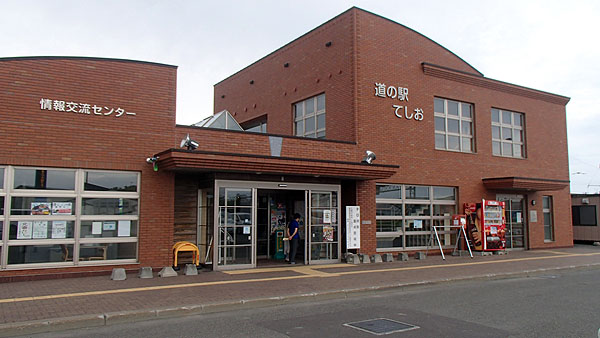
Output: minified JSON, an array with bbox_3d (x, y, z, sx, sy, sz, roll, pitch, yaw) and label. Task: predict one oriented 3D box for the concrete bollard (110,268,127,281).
[{"bbox_3d":[-4.240,2.462,10.431,0.277,0.247,0.337,4,-6,-30],"label":"concrete bollard"}]

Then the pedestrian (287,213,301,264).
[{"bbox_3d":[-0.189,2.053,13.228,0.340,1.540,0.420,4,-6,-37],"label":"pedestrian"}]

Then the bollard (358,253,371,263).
[{"bbox_3d":[1.977,2.738,13.658,0.280,0.270,0.280,3,-6,-31],"label":"bollard"}]

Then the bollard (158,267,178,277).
[{"bbox_3d":[-3.232,2.535,11.018,0.386,0.233,0.277,4,-6,-30],"label":"bollard"}]

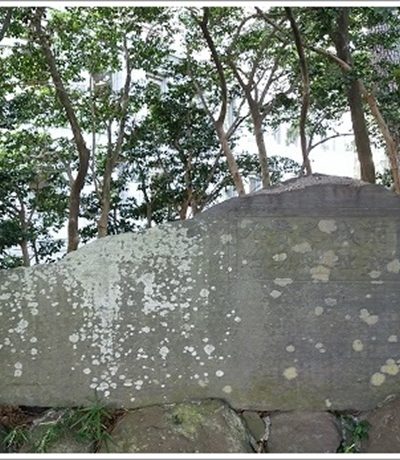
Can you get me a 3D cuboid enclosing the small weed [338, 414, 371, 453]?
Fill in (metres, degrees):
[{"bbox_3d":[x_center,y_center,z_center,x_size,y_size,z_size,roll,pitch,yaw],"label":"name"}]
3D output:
[{"bbox_3d":[0.824,1.091,2.450,0.175,0.200,0.140,0,-2,0],"label":"small weed"}]

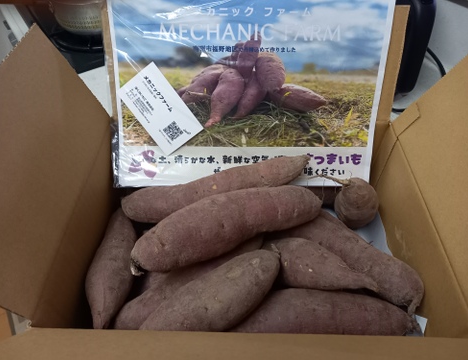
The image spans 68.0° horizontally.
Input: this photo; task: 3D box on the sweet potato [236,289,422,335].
[{"bbox_3d":[0.074,0.126,0.318,0.185,0.048,0.050,0,50,3],"label":"sweet potato"}]

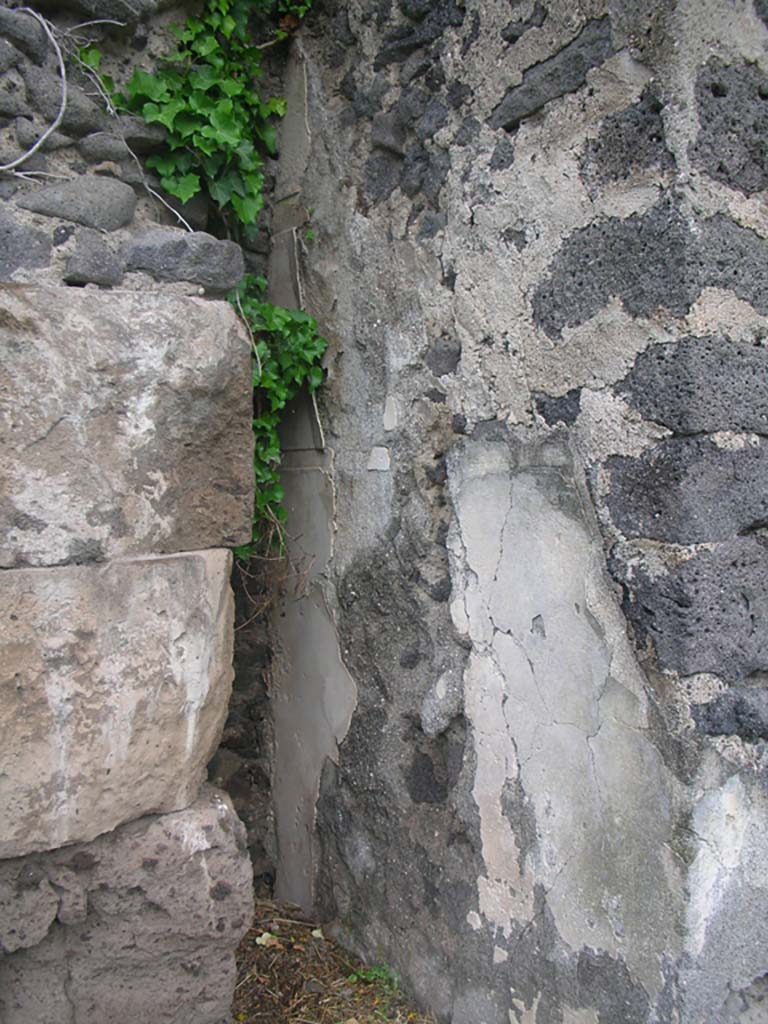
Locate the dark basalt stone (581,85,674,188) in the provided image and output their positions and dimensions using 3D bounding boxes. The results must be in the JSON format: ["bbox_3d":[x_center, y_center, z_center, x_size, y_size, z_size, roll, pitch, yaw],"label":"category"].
[{"bbox_3d":[0.491,-0.719,2.011,0.200,0.195,0.120,1,2,40],"label":"dark basalt stone"}]

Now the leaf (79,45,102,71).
[{"bbox_3d":[-0.695,-1.075,2.450,0.058,0.062,0.020,0,2,-9],"label":"leaf"}]

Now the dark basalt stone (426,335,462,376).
[{"bbox_3d":[0.146,-0.345,2.295,0.090,0.092,0.065,1,2,40],"label":"dark basalt stone"}]

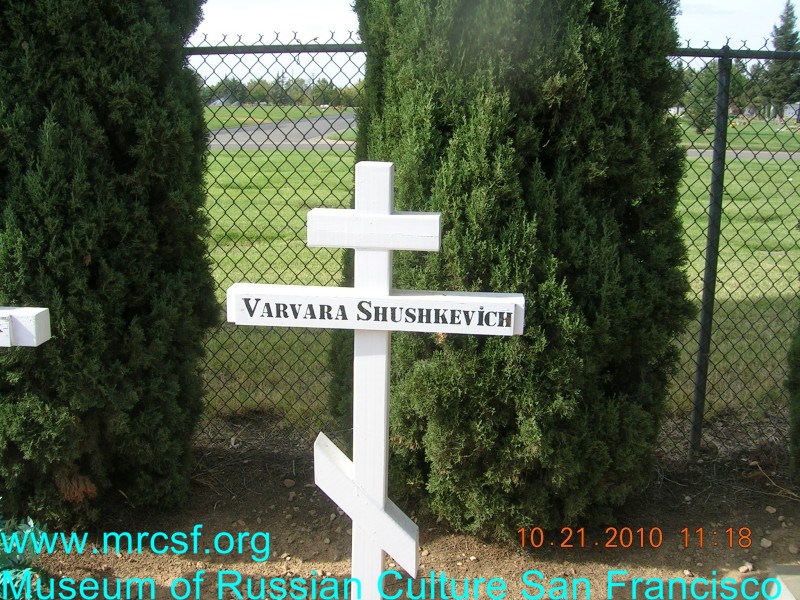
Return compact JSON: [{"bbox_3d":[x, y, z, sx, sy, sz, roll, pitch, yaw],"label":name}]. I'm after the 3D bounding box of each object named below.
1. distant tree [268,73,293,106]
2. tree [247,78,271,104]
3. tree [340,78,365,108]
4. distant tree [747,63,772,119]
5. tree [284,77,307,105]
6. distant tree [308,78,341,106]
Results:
[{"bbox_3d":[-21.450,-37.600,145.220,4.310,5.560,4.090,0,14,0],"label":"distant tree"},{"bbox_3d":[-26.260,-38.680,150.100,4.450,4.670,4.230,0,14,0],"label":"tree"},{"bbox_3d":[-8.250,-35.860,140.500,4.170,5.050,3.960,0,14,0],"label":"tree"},{"bbox_3d":[37.870,-22.040,85.200,2.740,5.710,2.600,0,14,0],"label":"distant tree"},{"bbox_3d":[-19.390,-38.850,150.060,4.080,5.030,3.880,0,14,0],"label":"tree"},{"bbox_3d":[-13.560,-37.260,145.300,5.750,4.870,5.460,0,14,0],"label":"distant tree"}]

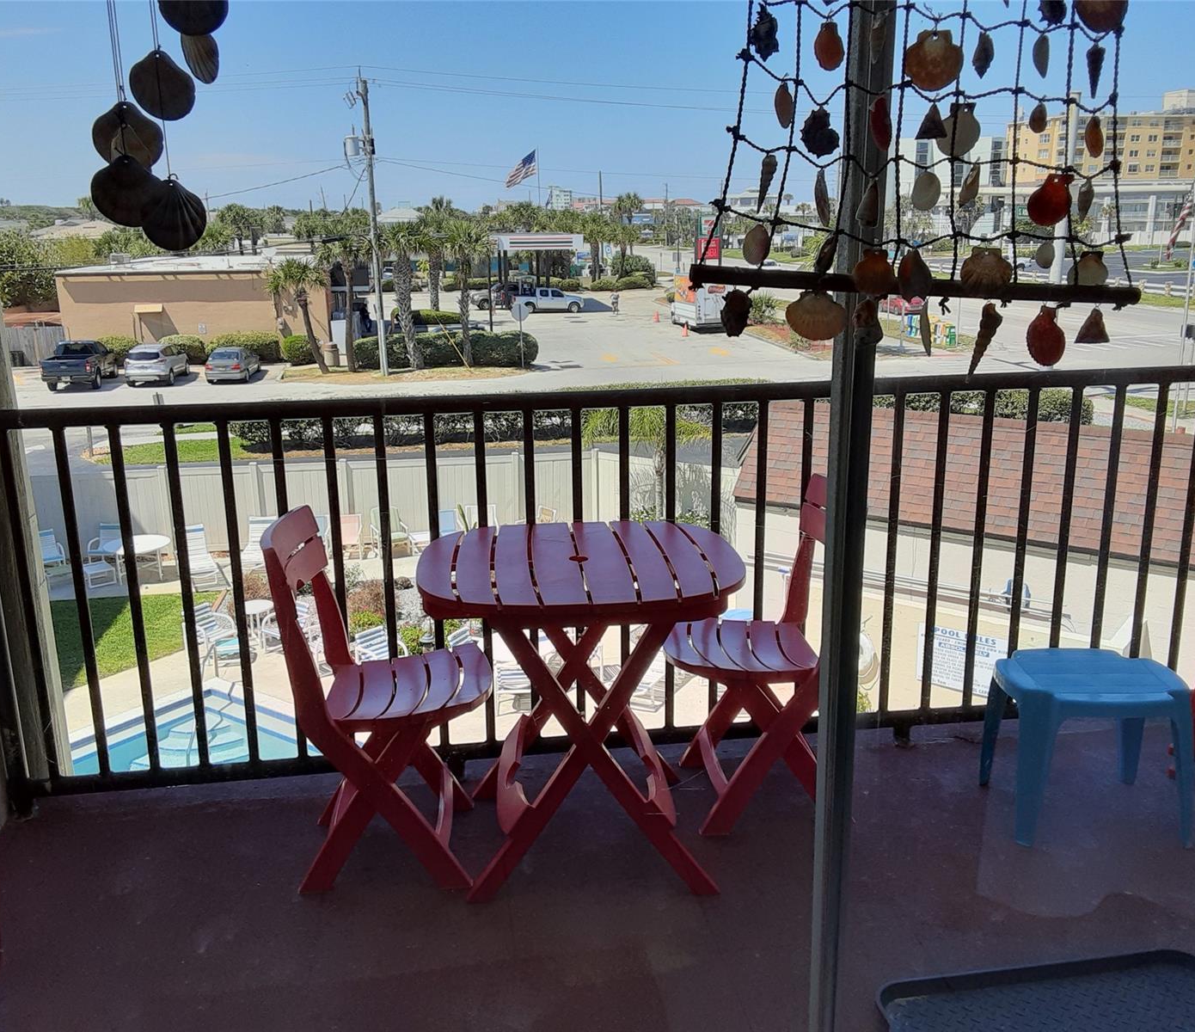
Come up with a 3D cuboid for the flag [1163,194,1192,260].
[{"bbox_3d":[14.888,-7.451,27.500,0.780,1.750,0.350,7,17,27],"label":"flag"}]

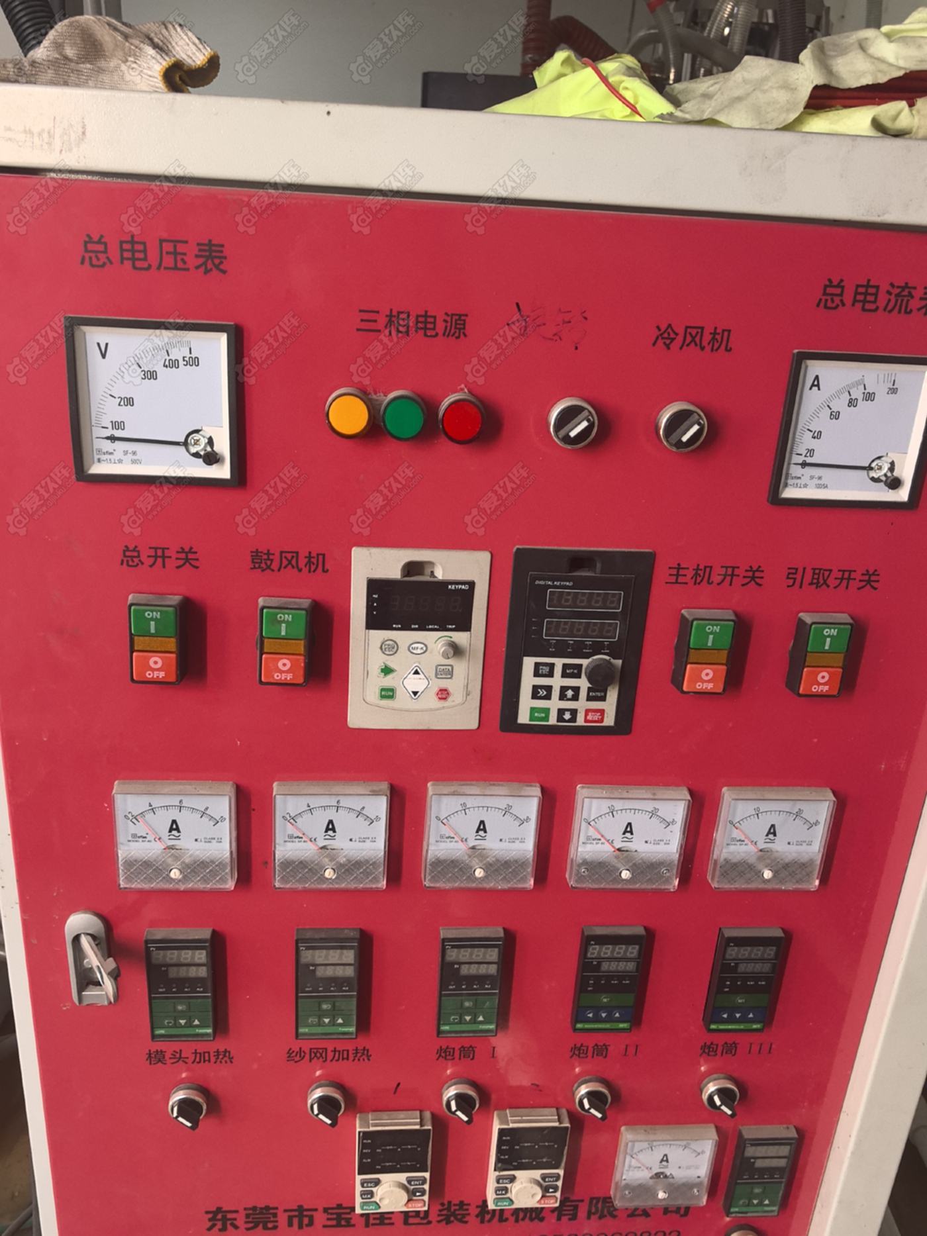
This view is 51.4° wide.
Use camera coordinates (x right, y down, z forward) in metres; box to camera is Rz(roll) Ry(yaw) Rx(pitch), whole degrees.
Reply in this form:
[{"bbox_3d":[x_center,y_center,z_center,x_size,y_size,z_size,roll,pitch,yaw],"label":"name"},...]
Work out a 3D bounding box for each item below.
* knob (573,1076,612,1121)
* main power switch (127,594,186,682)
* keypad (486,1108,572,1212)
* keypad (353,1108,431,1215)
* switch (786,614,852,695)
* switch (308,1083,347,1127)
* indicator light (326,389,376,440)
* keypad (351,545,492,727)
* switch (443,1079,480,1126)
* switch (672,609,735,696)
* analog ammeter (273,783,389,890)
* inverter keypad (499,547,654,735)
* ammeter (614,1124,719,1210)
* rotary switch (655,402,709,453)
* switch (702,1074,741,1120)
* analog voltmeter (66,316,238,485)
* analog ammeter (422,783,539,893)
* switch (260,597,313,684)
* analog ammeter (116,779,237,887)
[{"bbox_3d":[0.107,0.397,0.791,0.029,0.029,0.024,2,20,-5],"label":"knob"},{"bbox_3d":[-0.199,0.014,0.628,0.031,0.055,0.021,2,21,-5],"label":"main power switch"},{"bbox_3d":[0.055,0.464,0.821,0.061,0.097,0.019,1,22,-5],"label":"keypad"},{"bbox_3d":[-0.058,0.455,0.801,0.061,0.093,0.021,2,20,-5],"label":"keypad"},{"bbox_3d":[0.247,0.026,0.667,0.031,0.055,0.021,2,21,-5],"label":"switch"},{"bbox_3d":[-0.111,0.396,0.780,0.030,0.030,0.024,2,21,-5],"label":"switch"},{"bbox_3d":[-0.069,-0.125,0.587,0.029,0.029,0.017,2,20,-5],"label":"indicator light"},{"bbox_3d":[-0.030,0.018,0.646,0.090,0.130,0.015,2,21,-5],"label":"keypad"},{"bbox_3d":[-0.002,0.394,0.781,0.029,0.029,0.024,2,20,-5],"label":"switch"},{"bbox_3d":[0.166,0.024,0.661,0.034,0.055,0.018,2,20,-5],"label":"switch"},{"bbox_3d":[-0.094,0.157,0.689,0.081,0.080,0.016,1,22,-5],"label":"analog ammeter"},{"bbox_3d":[0.077,0.020,0.654,0.094,0.136,0.017,2,21,-5],"label":"inverter keypad"},{"bbox_3d":[0.175,0.477,0.838,0.080,0.079,0.015,2,21,-5],"label":"ammeter"},{"bbox_3d":[0.138,-0.118,0.603,0.030,0.030,0.023,2,20,-5],"label":"rotary switch"},{"bbox_3d":[0.218,0.403,0.808,0.030,0.030,0.024,2,21,-5],"label":"switch"},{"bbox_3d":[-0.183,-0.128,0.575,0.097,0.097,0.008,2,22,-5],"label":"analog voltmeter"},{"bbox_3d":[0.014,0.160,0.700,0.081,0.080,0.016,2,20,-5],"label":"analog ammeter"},{"bbox_3d":[-0.117,0.016,0.635,0.031,0.055,0.021,2,21,-5],"label":"switch"},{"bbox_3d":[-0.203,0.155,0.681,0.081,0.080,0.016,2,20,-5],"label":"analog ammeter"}]

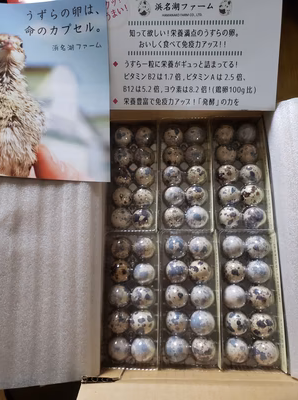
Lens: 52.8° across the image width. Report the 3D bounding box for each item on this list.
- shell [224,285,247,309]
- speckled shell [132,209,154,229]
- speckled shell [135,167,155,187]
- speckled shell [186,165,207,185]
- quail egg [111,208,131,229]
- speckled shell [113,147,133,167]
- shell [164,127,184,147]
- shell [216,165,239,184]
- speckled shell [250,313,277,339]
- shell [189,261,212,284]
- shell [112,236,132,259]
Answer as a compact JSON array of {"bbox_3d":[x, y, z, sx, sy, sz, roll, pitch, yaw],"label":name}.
[{"bbox_3d":[0.099,0.112,0.346,0.026,0.032,0.026,-1,75,3],"label":"shell"},{"bbox_3d":[-0.008,0.023,0.378,0.025,0.032,0.025,-1,75,4],"label":"speckled shell"},{"bbox_3d":[-0.006,-0.031,0.394,0.026,0.032,0.026,-1,74,5],"label":"speckled shell"},{"bbox_3d":[0.062,-0.031,0.389,0.025,0.032,0.025,-1,75,4],"label":"speckled shell"},{"bbox_3d":[-0.035,0.023,0.378,0.025,0.032,0.025,-1,75,3],"label":"quail egg"},{"bbox_3d":[-0.035,-0.059,0.400,0.026,0.032,0.026,-1,75,3],"label":"speckled shell"},{"bbox_3d":[0.032,-0.084,0.395,0.025,0.032,0.025,-1,75,3],"label":"shell"},{"bbox_3d":[0.101,-0.034,0.387,0.026,0.032,0.026,-1,75,4],"label":"shell"},{"bbox_3d":[0.128,0.141,0.339,0.026,0.032,0.026,-1,75,4],"label":"speckled shell"},{"bbox_3d":[0.061,0.084,0.358,0.025,0.032,0.025,-1,75,4],"label":"shell"},{"bbox_3d":[-0.034,0.059,0.371,0.025,0.032,0.025,-1,74,5],"label":"shell"}]

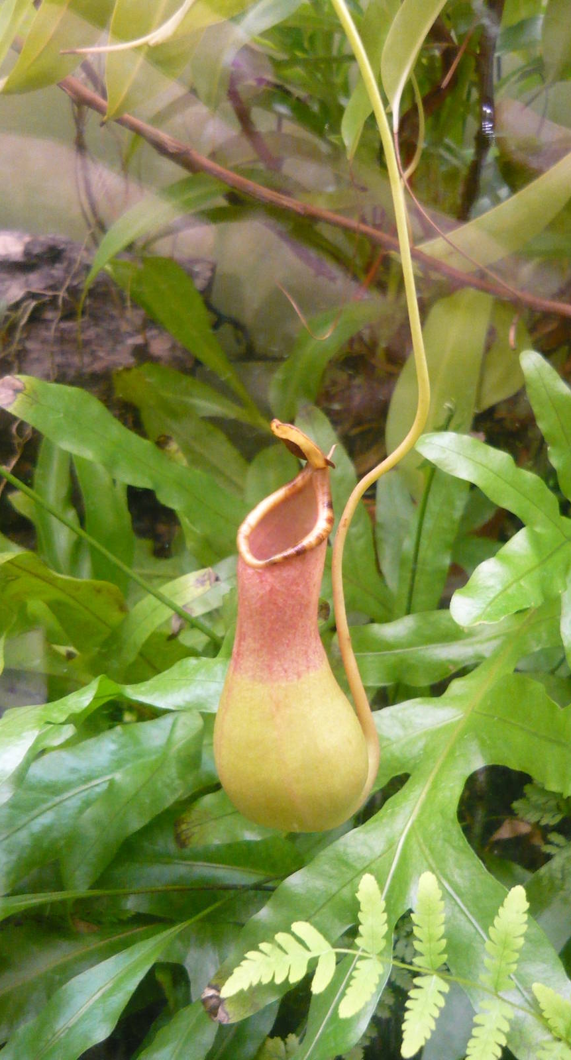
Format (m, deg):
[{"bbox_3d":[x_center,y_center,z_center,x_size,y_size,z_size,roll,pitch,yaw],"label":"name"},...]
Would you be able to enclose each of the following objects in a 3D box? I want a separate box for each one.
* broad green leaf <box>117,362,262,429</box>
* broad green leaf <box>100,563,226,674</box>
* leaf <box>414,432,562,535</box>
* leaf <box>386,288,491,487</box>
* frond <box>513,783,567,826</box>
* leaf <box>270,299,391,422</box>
[{"bbox_3d":[-0.071,-0.095,0.740,0.115,0.025,0.035,19,67,10],"label":"broad green leaf"},{"bbox_3d":[-0.071,0.054,0.605,0.088,0.030,0.031,-41,56,-7],"label":"broad green leaf"},{"bbox_3d":[0.117,-0.027,0.585,0.096,0.025,0.032,30,67,12],"label":"leaf"},{"bbox_3d":[0.118,-0.107,0.765,0.068,0.176,0.030,12,-16,2],"label":"leaf"},{"bbox_3d":[0.156,0.169,0.620,0.033,0.022,0.024,11,46,0],"label":"frond"},{"bbox_3d":[0.041,-0.127,0.765,0.045,0.040,0.133,33,68,9],"label":"leaf"}]

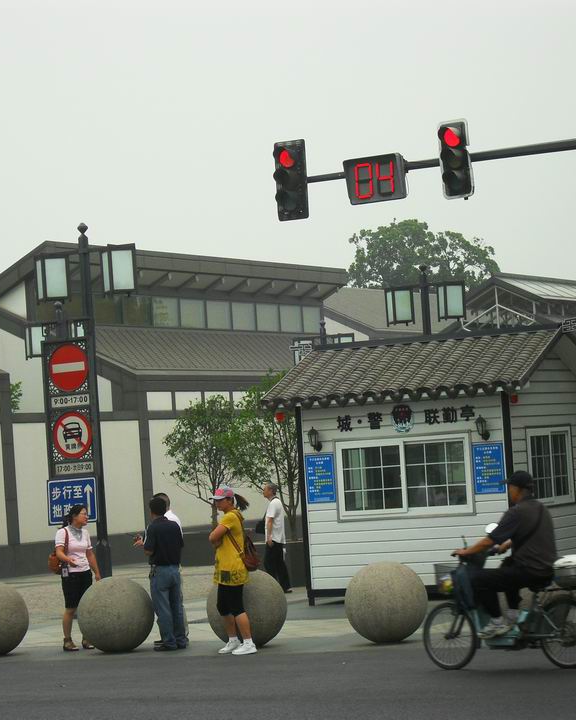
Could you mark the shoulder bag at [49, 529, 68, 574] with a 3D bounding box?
[{"bbox_3d":[-2.459,2.061,26.500,0.150,0.500,0.270,-1,-4,-41],"label":"shoulder bag"}]

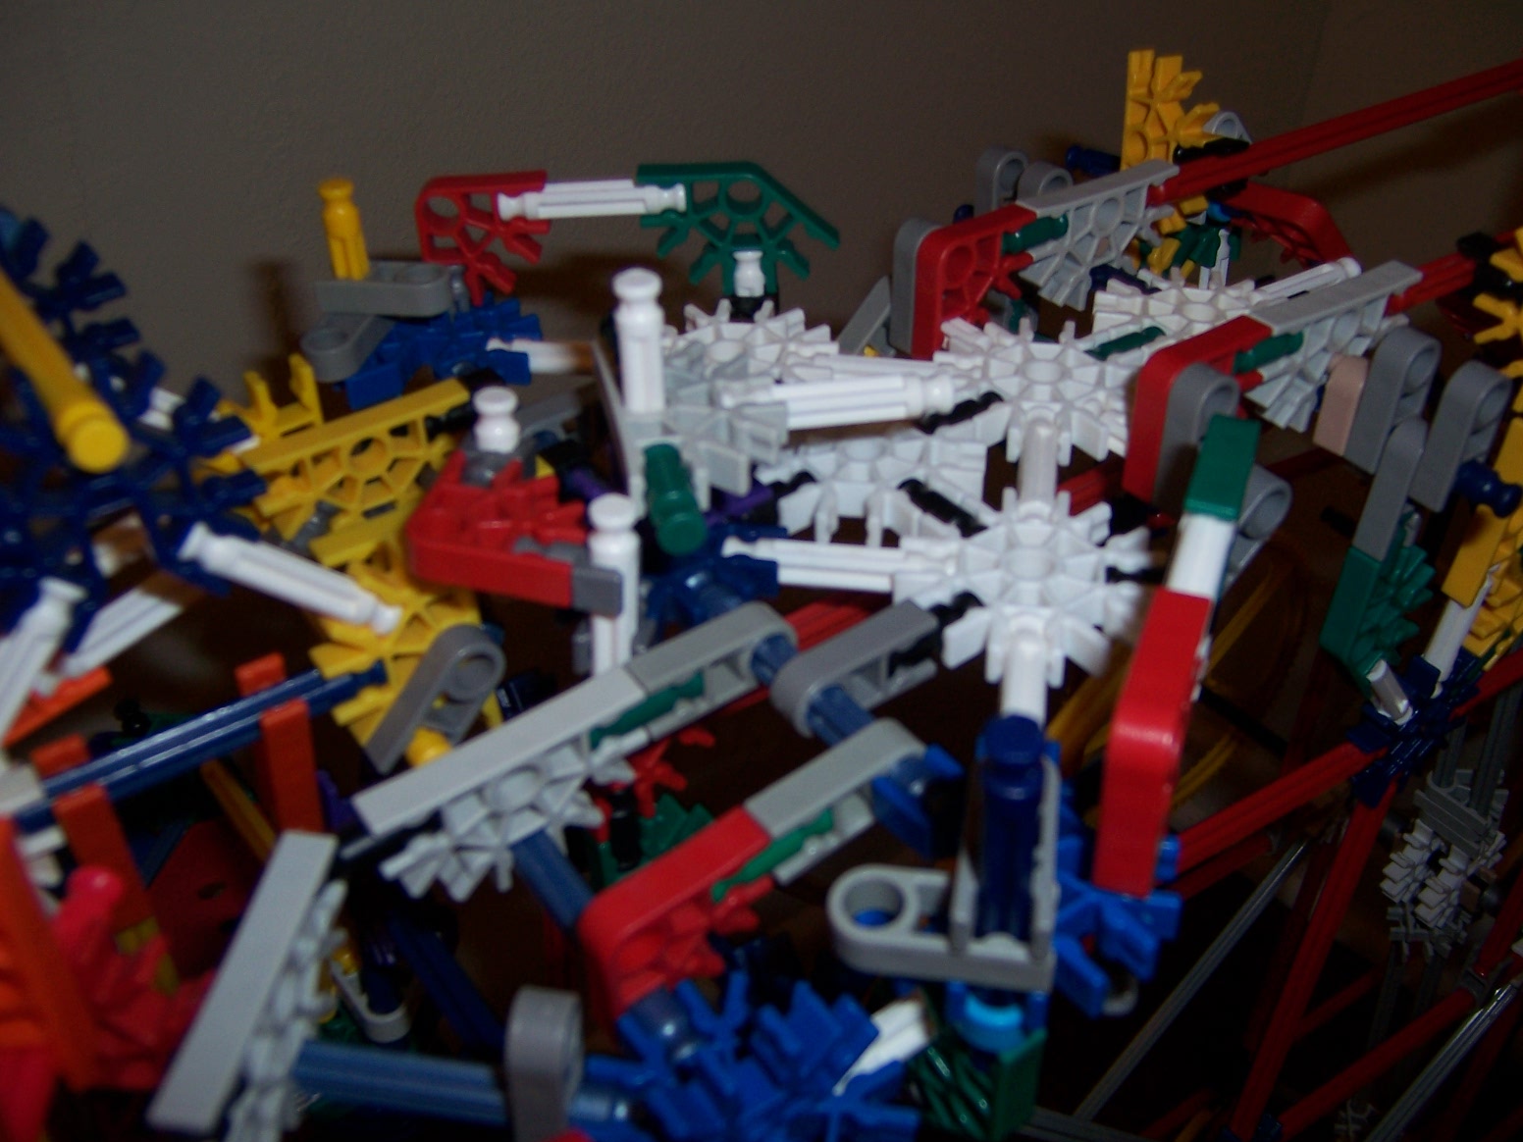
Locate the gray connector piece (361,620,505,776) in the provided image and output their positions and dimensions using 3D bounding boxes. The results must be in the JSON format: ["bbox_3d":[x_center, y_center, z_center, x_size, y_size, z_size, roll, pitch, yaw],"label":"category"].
[{"bbox_3d":[-0.047,0.019,0.213,0.010,0.024,0.006,23,15,-46],"label":"gray connector piece"}]

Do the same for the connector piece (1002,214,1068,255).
[{"bbox_3d":[0.050,-0.064,0.274,0.017,0.006,0.006,-23,42,-27],"label":"connector piece"}]

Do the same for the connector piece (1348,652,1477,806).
[{"bbox_3d":[0.136,0.033,0.302,0.038,0.038,0.006,-18,39,-30],"label":"connector piece"}]

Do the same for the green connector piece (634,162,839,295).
[{"bbox_3d":[-0.004,-0.063,0.268,0.036,0.024,0.006,0,40,7],"label":"green connector piece"}]

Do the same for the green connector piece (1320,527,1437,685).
[{"bbox_3d":[0.113,0.009,0.266,0.024,0.036,0.006,-18,39,-30],"label":"green connector piece"}]

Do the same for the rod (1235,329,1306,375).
[{"bbox_3d":[0.081,-0.036,0.240,0.017,0.006,0.006,-22,40,-26],"label":"rod"}]

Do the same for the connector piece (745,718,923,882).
[{"bbox_3d":[0.010,0.027,0.178,0.024,0.010,0.006,-29,47,-18],"label":"connector piece"}]

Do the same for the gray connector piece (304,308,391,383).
[{"bbox_3d":[-0.078,-0.044,0.272,0.010,0.006,0.024,6,37,6],"label":"gray connector piece"}]

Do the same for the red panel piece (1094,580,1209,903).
[{"bbox_3d":[0.043,0.019,0.159,0.006,0.024,0.024,11,45,19],"label":"red panel piece"}]

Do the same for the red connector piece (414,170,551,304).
[{"bbox_3d":[-0.051,-0.062,0.272,0.024,0.024,0.006,-2,38,-3],"label":"red connector piece"}]

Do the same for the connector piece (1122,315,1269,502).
[{"bbox_3d":[0.071,-0.026,0.236,0.024,0.024,0.006,-22,39,-26],"label":"connector piece"}]

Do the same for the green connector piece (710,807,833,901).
[{"bbox_3d":[0.000,0.033,0.176,0.017,0.006,0.006,-27,48,-23],"label":"green connector piece"}]

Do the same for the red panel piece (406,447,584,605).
[{"bbox_3d":[-0.034,-0.006,0.200,0.024,0.006,0.024,10,34,6],"label":"red panel piece"}]

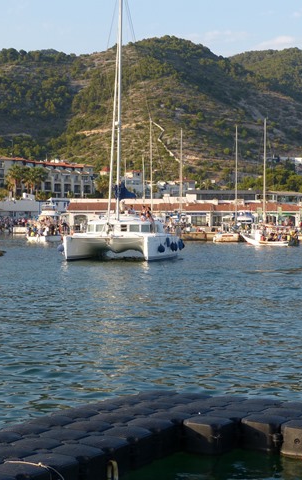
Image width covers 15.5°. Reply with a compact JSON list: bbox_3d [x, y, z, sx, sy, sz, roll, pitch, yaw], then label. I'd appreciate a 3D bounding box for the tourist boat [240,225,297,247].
[{"bbox_3d":[12.979,-0.493,121.500,6.100,2.350,2.100,0,1,18],"label":"tourist boat"}]

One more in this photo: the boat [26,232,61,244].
[{"bbox_3d":[-13.889,-0.230,142.000,2.200,1.300,5.600,-1,1,-38],"label":"boat"}]

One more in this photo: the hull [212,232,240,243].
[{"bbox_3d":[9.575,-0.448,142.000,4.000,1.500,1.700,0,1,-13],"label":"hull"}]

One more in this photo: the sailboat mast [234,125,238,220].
[{"bbox_3d":[11.431,-8.664,149.000,0.230,13.600,0.230,0,1,0],"label":"sailboat mast"}]

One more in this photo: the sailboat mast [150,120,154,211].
[{"bbox_3d":[0.108,-8.857,150.000,0.240,14.600,0.240,0,1,0],"label":"sailboat mast"}]

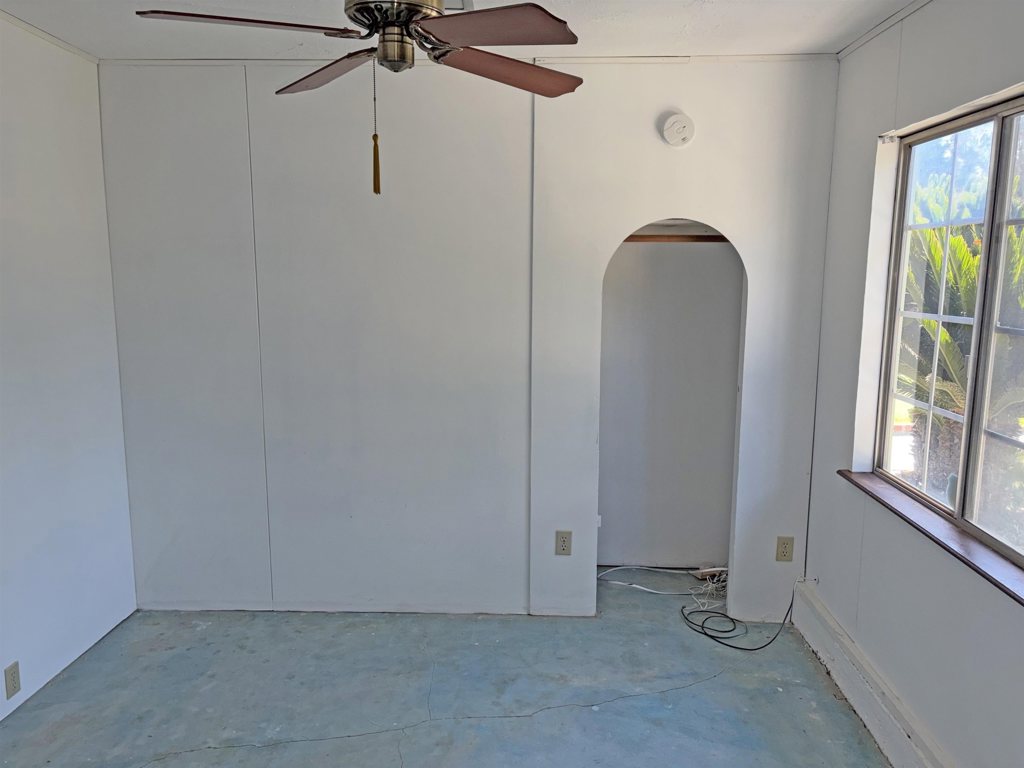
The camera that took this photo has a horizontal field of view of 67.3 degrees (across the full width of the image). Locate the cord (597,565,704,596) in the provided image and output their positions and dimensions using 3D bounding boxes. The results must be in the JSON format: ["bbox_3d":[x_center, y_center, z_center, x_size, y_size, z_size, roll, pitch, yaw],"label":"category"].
[{"bbox_3d":[0.714,1.001,3.957,0.550,0.030,0.350,1,9,2],"label":"cord"}]

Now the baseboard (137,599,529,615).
[{"bbox_3d":[-0.838,1.043,3.577,1.845,0.050,0.015,1,9,2],"label":"baseboard"}]

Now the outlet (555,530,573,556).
[{"bbox_3d":[0.235,0.723,3.479,0.072,0.115,0.010,1,9,2],"label":"outlet"}]

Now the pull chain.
[{"bbox_3d":[-0.313,-0.590,1.771,0.017,0.300,0.017,1,9,2],"label":"pull chain"}]

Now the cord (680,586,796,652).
[{"bbox_3d":[1.025,1.000,3.427,0.480,0.190,0.420,1,9,2],"label":"cord"}]

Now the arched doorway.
[{"bbox_3d":[0.698,0.182,3.438,0.625,1.797,0.110,1,9,2],"label":"arched doorway"}]

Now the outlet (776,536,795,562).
[{"bbox_3d":[1.224,0.740,3.438,0.072,0.115,0.010,1,9,2],"label":"outlet"}]

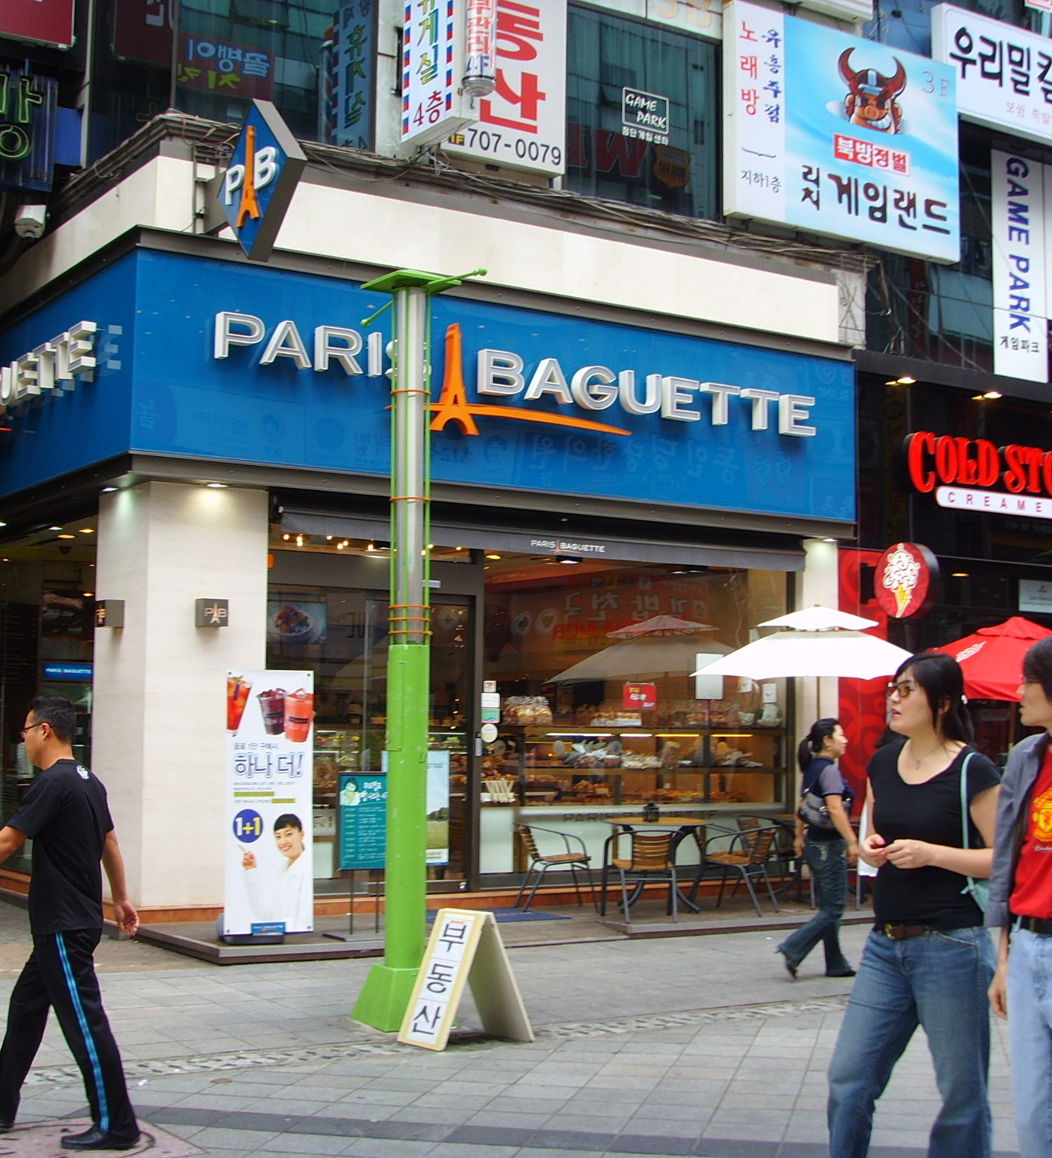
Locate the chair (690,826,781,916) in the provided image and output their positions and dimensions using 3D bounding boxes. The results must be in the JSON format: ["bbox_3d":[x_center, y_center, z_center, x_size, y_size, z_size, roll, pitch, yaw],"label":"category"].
[{"bbox_3d":[1.765,2.408,14.451,0.580,0.720,0.560,-2,-6,31],"label":"chair"}]

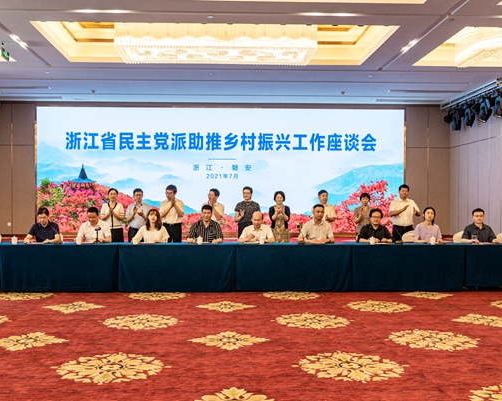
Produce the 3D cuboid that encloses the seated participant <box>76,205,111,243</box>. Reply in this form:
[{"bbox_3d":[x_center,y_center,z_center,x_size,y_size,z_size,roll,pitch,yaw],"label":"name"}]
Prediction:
[{"bbox_3d":[-2.630,0.776,9.190,0.600,1.318,0.720,0,-1,-1],"label":"seated participant"}]

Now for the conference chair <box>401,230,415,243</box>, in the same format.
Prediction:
[{"bbox_3d":[2.820,0.979,9.408,0.460,0.918,0.560,0,-1,0],"label":"conference chair"}]

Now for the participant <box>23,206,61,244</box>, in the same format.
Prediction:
[{"bbox_3d":[-3.458,0.785,9.129,0.600,1.353,0.780,0,0,3],"label":"participant"}]

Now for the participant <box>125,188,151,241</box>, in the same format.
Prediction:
[{"bbox_3d":[-2.088,0.613,10.143,0.460,1.670,0.420,0,-1,-5],"label":"participant"}]

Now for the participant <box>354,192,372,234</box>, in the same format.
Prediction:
[{"bbox_3d":[2.120,0.665,10.324,0.480,1.618,0.380,0,0,6],"label":"participant"}]

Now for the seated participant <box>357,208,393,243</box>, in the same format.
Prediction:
[{"bbox_3d":[2.109,0.802,9.324,0.600,1.332,0.780,0,0,-2],"label":"seated participant"}]

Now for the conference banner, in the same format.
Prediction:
[{"bbox_3d":[-0.815,-0.850,15.770,10.500,3.560,0.120,0,0,-2],"label":"conference banner"}]

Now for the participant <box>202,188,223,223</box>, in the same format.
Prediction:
[{"bbox_3d":[-0.691,0.615,10.143,0.430,1.666,0.420,0,-1,14],"label":"participant"}]

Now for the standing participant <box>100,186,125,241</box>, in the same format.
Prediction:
[{"bbox_3d":[-2.511,0.610,10.000,0.460,1.656,0.360,0,0,-6],"label":"standing participant"}]

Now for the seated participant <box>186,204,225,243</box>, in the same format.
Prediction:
[{"bbox_3d":[-0.754,0.768,9.224,0.600,1.394,0.780,0,0,-2],"label":"seated participant"}]

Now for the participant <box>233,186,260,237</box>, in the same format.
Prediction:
[{"bbox_3d":[-0.074,0.597,10.150,0.480,1.698,0.360,0,0,-3],"label":"participant"}]

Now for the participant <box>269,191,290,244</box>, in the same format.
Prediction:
[{"bbox_3d":[0.534,0.638,10.142,0.420,1.620,0.400,0,-1,2],"label":"participant"}]

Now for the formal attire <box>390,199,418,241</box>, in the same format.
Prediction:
[{"bbox_3d":[2.825,0.691,10.112,0.540,1.454,0.340,0,-1,-7],"label":"formal attire"}]

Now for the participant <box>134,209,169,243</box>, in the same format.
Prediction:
[{"bbox_3d":[-1.670,0.803,9.192,0.600,1.321,0.780,0,0,-2],"label":"participant"}]

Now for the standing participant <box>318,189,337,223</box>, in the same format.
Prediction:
[{"bbox_3d":[1.354,0.625,10.142,0.460,1.646,0.400,0,-1,-10],"label":"standing participant"}]

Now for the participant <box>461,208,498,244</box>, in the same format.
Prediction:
[{"bbox_3d":[3.882,0.796,9.350,0.600,1.313,0.780,0,0,10],"label":"participant"}]

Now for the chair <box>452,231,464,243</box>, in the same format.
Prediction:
[{"bbox_3d":[3.830,0.996,9.594,0.470,0.950,0.570,0,0,-2],"label":"chair"}]

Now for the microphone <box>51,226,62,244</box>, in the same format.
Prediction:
[{"bbox_3d":[-3.124,0.564,8.853,0.120,0.286,0.200,0,-1,-23],"label":"microphone"}]

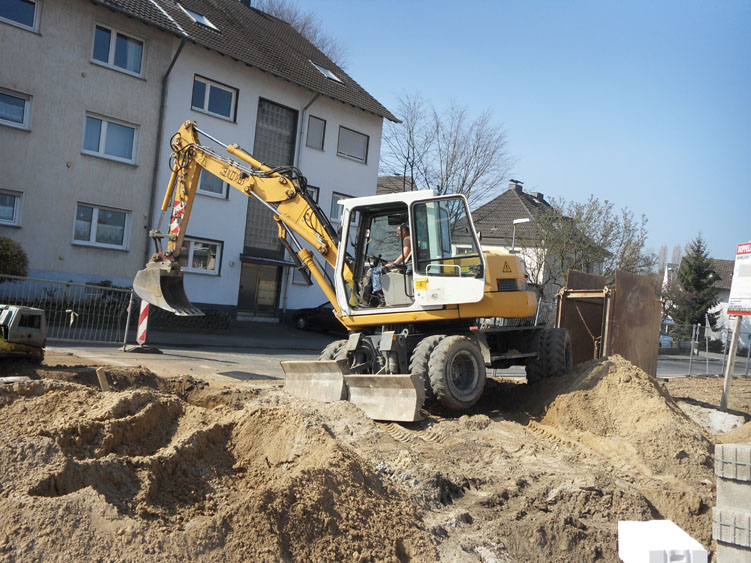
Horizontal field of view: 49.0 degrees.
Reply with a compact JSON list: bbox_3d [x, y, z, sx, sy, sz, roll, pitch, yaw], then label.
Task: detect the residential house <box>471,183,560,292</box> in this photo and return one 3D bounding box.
[{"bbox_3d":[10.317,-1.326,56.970,9.300,10.600,10.500,4,-2,38],"label":"residential house"}]

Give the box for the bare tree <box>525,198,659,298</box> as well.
[{"bbox_3d":[11.111,-0.160,43.000,6.400,7.700,6.400,4,-2,38],"label":"bare tree"}]

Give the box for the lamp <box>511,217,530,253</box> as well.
[{"bbox_3d":[6.245,0.092,36.000,0.900,5.800,0.250,4,-2,38],"label":"lamp"}]

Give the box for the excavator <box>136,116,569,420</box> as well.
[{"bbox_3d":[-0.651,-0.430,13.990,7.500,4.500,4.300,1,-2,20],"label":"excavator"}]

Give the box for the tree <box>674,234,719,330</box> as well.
[{"bbox_3d":[23.365,0.814,60.000,3.700,8.400,3.700,4,-2,38],"label":"tree"}]

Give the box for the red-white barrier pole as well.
[{"bbox_3d":[-4.735,0.821,16.700,0.250,1.020,0.080,4,-2,38],"label":"red-white barrier pole"}]

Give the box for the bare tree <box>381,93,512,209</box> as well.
[{"bbox_3d":[3.630,-3.517,44.000,7.200,13.000,7.200,4,-2,38],"label":"bare tree"}]

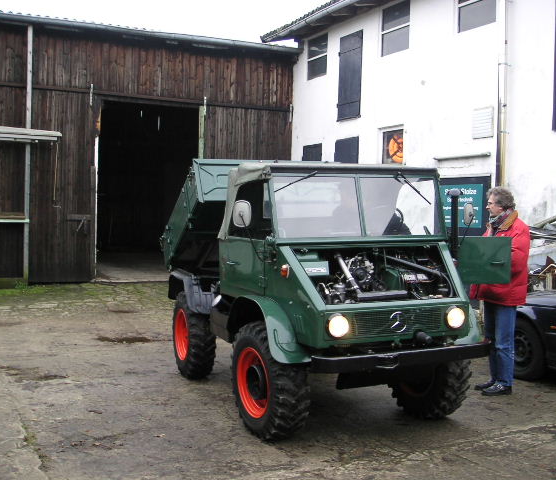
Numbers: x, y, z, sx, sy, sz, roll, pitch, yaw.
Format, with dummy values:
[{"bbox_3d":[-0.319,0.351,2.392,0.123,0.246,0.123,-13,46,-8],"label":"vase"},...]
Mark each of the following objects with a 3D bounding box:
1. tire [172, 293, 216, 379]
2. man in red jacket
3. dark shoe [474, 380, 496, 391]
[{"bbox_3d":[-0.838,0.938,6.960,0.255,0.845,0.845,-1,2,-21],"label":"tire"},{"bbox_3d":[1.955,0.446,6.200,0.460,1.810,0.530,1,2,-10],"label":"man in red jacket"},{"bbox_3d":[1.905,1.302,6.300,0.285,0.105,0.105,2,2,5],"label":"dark shoe"}]

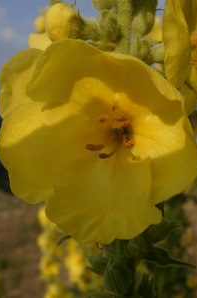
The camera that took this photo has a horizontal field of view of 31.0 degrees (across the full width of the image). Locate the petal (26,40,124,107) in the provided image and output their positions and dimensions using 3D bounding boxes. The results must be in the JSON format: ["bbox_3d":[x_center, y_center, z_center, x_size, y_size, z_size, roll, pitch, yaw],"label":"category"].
[{"bbox_3d":[-0.006,-0.019,0.090,0.024,0.014,0.012,-1,27,-7],"label":"petal"}]

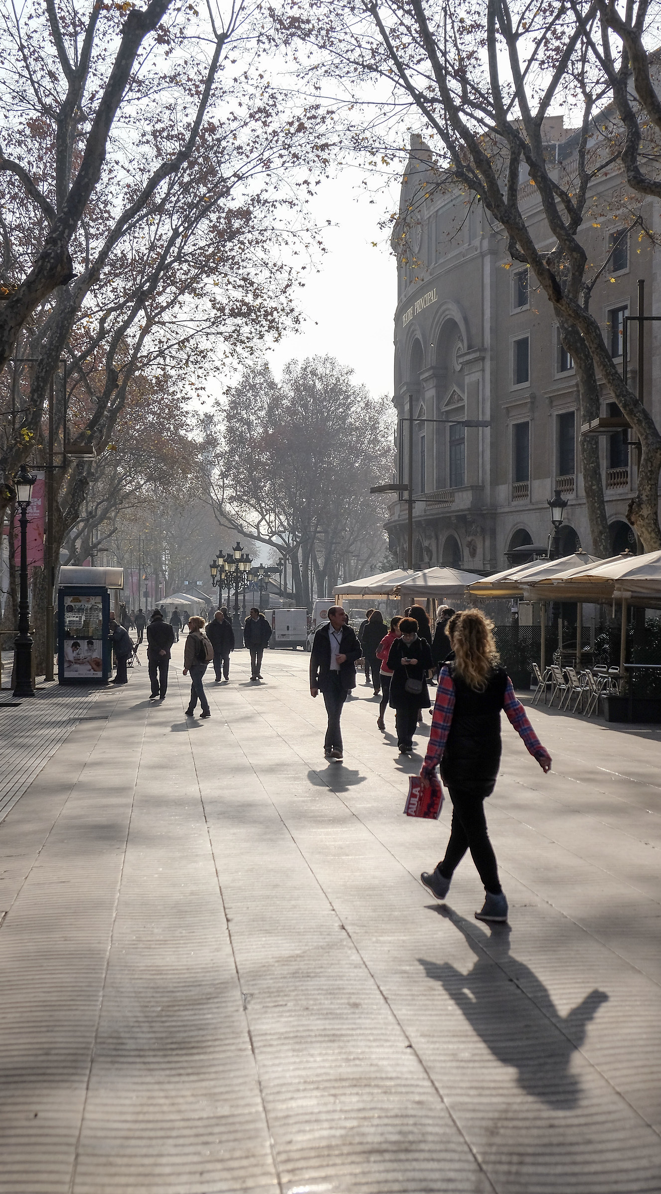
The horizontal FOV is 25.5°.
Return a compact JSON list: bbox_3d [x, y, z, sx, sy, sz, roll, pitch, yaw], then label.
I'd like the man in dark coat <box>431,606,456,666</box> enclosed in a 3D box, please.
[{"bbox_3d":[1.830,1.050,23.500,0.550,1.760,0.500,0,0,-6],"label":"man in dark coat"}]

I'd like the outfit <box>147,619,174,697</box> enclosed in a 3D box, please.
[{"bbox_3d":[-3.294,1.176,28.300,0.540,1.556,0.400,0,0,-6],"label":"outfit"}]

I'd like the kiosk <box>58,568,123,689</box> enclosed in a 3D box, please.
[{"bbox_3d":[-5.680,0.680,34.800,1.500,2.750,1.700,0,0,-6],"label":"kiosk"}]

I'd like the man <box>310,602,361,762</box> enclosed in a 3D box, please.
[{"bbox_3d":[0.060,0.975,16.850,0.600,1.740,0.480,0,0,-3],"label":"man"}]

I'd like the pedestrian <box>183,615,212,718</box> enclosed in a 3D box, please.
[{"bbox_3d":[-2.160,1.130,23.700,0.530,1.650,0.500,0,-1,30],"label":"pedestrian"}]

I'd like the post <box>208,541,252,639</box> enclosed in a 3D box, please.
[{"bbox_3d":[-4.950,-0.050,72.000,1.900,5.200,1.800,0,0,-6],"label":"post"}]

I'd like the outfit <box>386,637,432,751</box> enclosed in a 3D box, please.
[{"bbox_3d":[0.951,1.137,17.400,0.560,1.351,0.400,0,0,-1],"label":"outfit"}]

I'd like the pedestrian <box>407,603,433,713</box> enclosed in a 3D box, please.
[{"bbox_3d":[1.381,1.017,22.500,0.500,1.770,0.450,0,0,-6],"label":"pedestrian"}]

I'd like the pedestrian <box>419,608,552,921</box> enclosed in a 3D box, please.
[{"bbox_3d":[0.855,0.910,8.100,0.660,1.690,0.680,0,-1,-25],"label":"pedestrian"}]

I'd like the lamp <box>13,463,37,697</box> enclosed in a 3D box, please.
[{"bbox_3d":[-6.062,-0.330,28.900,0.480,4.600,0.480,0,0,-7],"label":"lamp"}]

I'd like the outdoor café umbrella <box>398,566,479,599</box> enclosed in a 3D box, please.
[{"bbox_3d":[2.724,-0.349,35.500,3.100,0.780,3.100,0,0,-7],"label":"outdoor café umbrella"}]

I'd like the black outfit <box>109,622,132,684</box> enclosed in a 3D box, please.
[{"bbox_3d":[-5.060,1.350,35.100,0.570,1.480,0.500,0,0,14],"label":"black outfit"}]

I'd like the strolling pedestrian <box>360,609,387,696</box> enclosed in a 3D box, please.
[{"bbox_3d":[0.880,1.220,29.900,0.560,1.630,0.460,0,0,-7],"label":"strolling pedestrian"}]

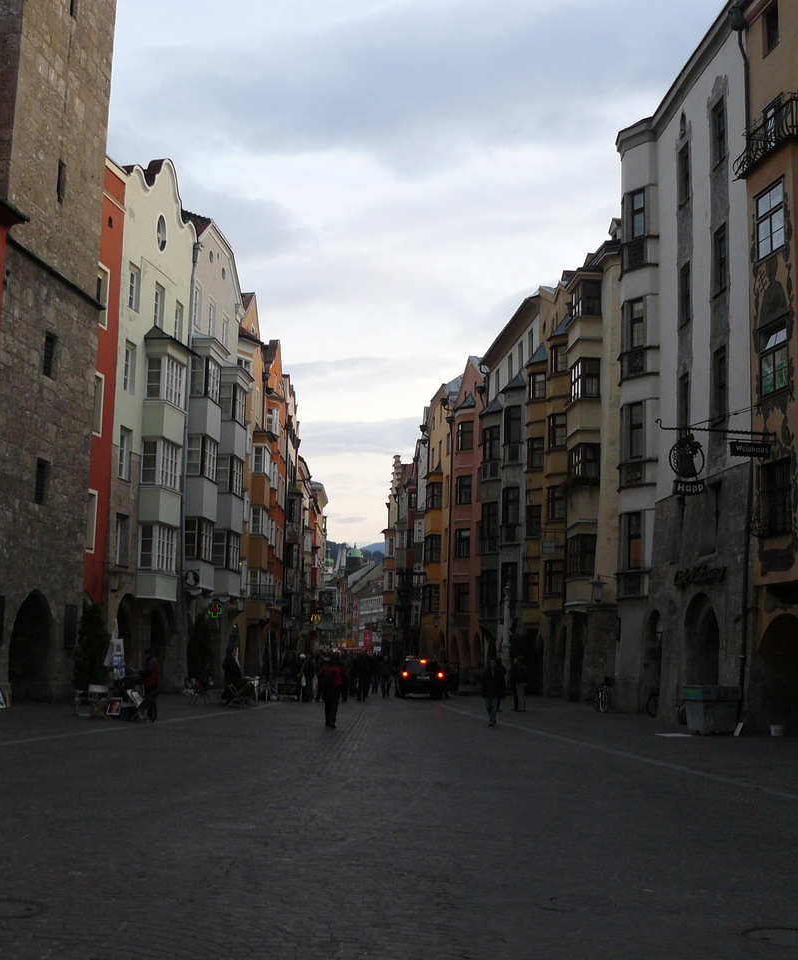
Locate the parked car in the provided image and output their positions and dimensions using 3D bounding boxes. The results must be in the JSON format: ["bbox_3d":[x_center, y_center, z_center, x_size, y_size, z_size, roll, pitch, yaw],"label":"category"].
[{"bbox_3d":[0.919,8.278,55.681,1.820,1.560,4.550,2,-8,-3],"label":"parked car"}]

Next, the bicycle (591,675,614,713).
[{"bbox_3d":[6.507,6.881,42.772,0.580,1.080,1.720,2,-8,-3],"label":"bicycle"}]

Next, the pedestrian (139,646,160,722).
[{"bbox_3d":[-5.874,4.848,31.616,0.450,1.740,0.500,2,-8,-3],"label":"pedestrian"}]

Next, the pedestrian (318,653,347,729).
[{"bbox_3d":[-1.542,4.908,31.116,0.640,1.750,0.420,1,-8,-2],"label":"pedestrian"}]

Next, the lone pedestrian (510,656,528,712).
[{"bbox_3d":[3.811,6.412,41.916,0.420,1.750,0.500,-2,-8,20],"label":"lone pedestrian"}]

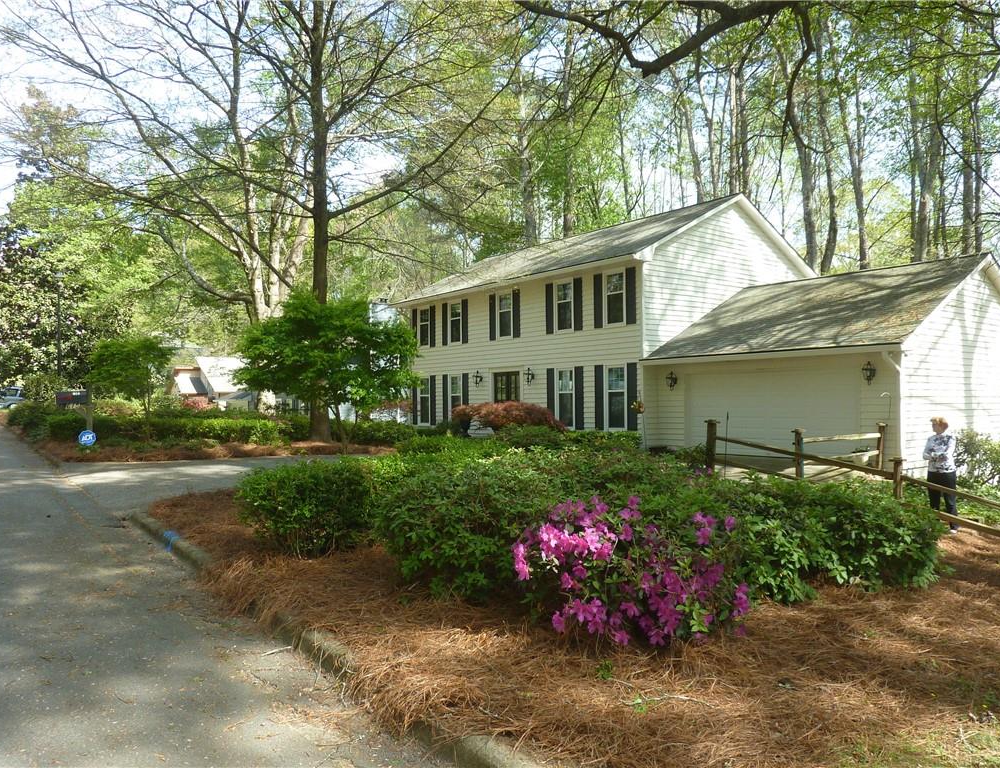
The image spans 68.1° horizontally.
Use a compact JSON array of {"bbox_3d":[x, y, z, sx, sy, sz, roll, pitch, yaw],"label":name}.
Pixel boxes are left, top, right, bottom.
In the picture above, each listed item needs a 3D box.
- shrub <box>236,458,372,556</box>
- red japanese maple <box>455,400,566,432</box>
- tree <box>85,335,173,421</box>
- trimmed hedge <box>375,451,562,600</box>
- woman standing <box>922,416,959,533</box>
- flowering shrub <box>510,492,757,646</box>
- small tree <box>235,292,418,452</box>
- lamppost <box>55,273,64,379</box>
[{"bbox_3d":[-1.933,1.158,7.350,1.350,0.860,1.250,0,-1,0],"label":"shrub"},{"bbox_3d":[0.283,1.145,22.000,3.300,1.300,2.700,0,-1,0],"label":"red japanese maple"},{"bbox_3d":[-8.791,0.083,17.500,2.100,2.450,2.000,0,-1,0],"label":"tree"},{"bbox_3d":[-0.259,1.112,6.500,1.600,0.970,1.700,0,-1,0],"label":"trimmed hedge"},{"bbox_3d":[6.165,1.267,10.350,0.500,1.620,0.360,-2,-2,41],"label":"woman standing"},{"bbox_3d":[0.914,1.169,5.100,1.600,0.880,1.200,0,-1,0],"label":"flowering shrub"},{"bbox_3d":[-4.153,-0.287,17.700,4.300,3.850,4.100,0,-1,0],"label":"small tree"},{"bbox_3d":[-14.296,-1.217,24.000,0.320,4.900,0.320,0,-1,0],"label":"lamppost"}]

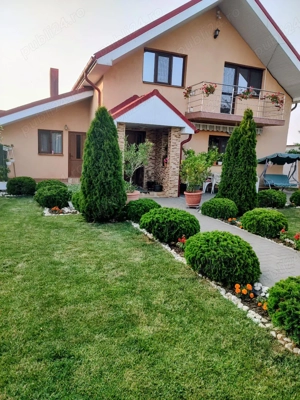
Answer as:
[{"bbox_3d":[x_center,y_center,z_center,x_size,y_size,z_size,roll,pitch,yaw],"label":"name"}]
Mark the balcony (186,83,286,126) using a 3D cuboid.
[{"bbox_3d":[3.635,-3.893,11.672,4.080,1.300,1.300,-1,11,-19],"label":"balcony"}]

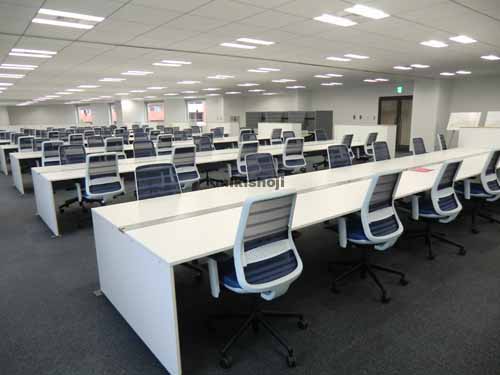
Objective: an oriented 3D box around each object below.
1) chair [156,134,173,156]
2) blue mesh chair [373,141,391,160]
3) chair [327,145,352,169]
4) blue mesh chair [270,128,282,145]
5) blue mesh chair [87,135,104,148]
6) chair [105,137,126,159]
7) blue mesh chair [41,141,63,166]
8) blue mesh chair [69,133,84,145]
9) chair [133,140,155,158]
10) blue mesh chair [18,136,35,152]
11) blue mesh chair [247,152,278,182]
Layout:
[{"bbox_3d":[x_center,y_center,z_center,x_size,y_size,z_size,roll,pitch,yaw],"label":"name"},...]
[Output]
[{"bbox_3d":[-2.162,-0.773,8.565,0.640,1.000,0.620,-11,15,-40],"label":"chair"},{"bbox_3d":[2.229,-0.231,5.522,0.640,1.000,0.620,-9,14,-34],"label":"blue mesh chair"},{"bbox_3d":[1.376,-0.091,4.905,0.640,1.000,0.620,-7,13,-26],"label":"chair"},{"bbox_3d":[0.701,-1.278,10.804,0.640,1.000,0.620,-10,15,-38],"label":"blue mesh chair"},{"bbox_3d":[-3.852,-0.807,8.877,0.640,1.000,0.620,-10,15,-38],"label":"blue mesh chair"},{"bbox_3d":[-3.092,-0.609,7.837,0.640,1.000,0.620,-10,15,-38],"label":"chair"},{"bbox_3d":[-3.991,-0.424,7.003,0.640,1.000,0.620,-11,15,-41],"label":"blue mesh chair"},{"bbox_3d":[-5.121,-1.055,10.205,0.640,1.000,0.620,-10,15,-38],"label":"blue mesh chair"},{"bbox_3d":[-1.852,-0.345,6.430,0.640,1.000,0.620,-10,15,-38],"label":"chair"},{"bbox_3d":[-6.085,-0.885,9.454,0.640,1.000,0.620,-11,15,-41],"label":"blue mesh chair"},{"bbox_3d":[0.244,0.113,3.998,0.640,1.000,0.620,-9,14,-34],"label":"blue mesh chair"}]

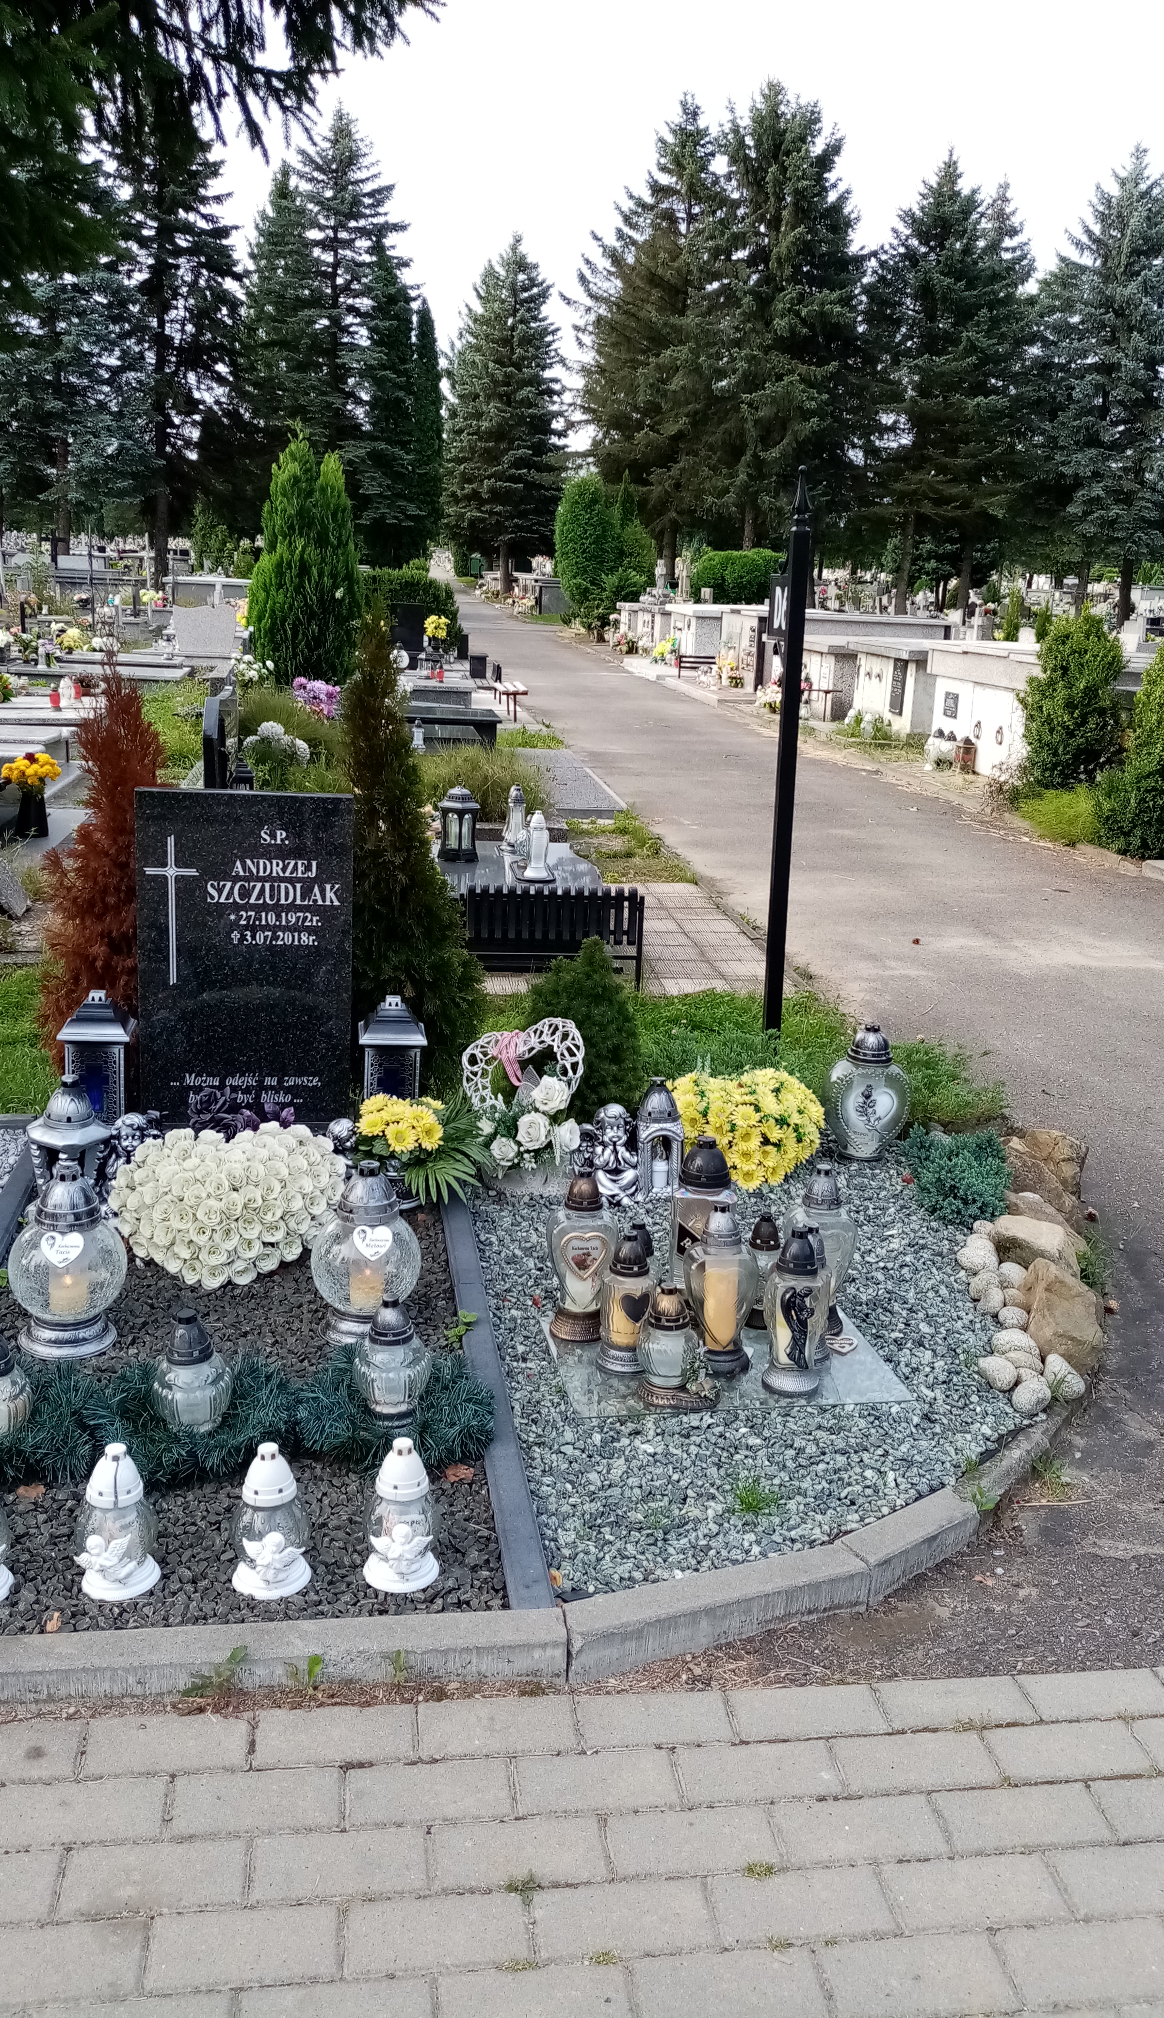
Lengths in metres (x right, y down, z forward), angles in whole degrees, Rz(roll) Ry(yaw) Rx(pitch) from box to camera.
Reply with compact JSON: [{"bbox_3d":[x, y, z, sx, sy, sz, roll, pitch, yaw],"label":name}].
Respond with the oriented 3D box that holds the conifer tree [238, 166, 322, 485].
[{"bbox_3d":[-9.281,-19.466,46.703,3.900,11.910,3.900,0,15,-11],"label":"conifer tree"}]

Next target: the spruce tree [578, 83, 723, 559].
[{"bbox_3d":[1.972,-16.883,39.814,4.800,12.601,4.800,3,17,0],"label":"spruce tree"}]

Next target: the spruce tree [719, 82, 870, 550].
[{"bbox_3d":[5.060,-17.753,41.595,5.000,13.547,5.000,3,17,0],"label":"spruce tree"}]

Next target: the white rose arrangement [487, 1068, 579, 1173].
[{"bbox_3d":[-0.109,0.247,3.367,0.196,0.213,0.147,3,17,0],"label":"white rose arrangement"}]

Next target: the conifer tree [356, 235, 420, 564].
[{"bbox_3d":[-5.608,-17.423,44.373,1.800,9.900,1.800,0,17,-7],"label":"conifer tree"}]

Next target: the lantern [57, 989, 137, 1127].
[{"bbox_3d":[-1.188,0.120,3.738,0.180,0.350,0.180,0,16,-8],"label":"lantern"}]

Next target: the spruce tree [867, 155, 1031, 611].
[{"bbox_3d":[10.308,-17.797,43.371,4.700,12.800,4.700,6,17,11],"label":"spruce tree"}]

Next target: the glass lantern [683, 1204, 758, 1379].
[{"bbox_3d":[0.252,0.499,2.722,0.135,0.320,0.120,4,17,6],"label":"glass lantern"}]

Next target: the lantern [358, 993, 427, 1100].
[{"bbox_3d":[-0.469,0.132,3.746,0.159,0.303,0.159,1,17,-8],"label":"lantern"}]

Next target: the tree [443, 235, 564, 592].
[{"bbox_3d":[-2.701,-20.618,53.000,4.150,11.800,4.150,3,16,0],"label":"tree"}]

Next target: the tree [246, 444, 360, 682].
[{"bbox_3d":[-2.651,-4.207,14.490,1.092,2.356,1.092,3,17,0],"label":"tree"}]

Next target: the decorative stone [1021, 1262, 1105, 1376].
[{"bbox_3d":[0.935,0.576,2.922,0.165,0.160,0.180,8,18,19],"label":"decorative stone"}]

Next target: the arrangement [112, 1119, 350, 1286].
[{"bbox_3d":[-0.727,0.398,3.129,0.470,0.200,0.420,0,16,-8],"label":"arrangement"}]

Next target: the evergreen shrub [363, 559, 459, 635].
[{"bbox_3d":[-2.740,-6.613,24.500,1.600,1.300,1.700,1,16,-5],"label":"evergreen shrub"}]

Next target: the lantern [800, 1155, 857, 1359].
[{"bbox_3d":[0.462,0.463,2.942,0.143,0.349,0.115,5,15,10],"label":"lantern"}]

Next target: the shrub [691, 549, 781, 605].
[{"bbox_3d":[3.584,-9.673,34.635,2.400,1.750,2.200,1,15,-8],"label":"shrub"}]

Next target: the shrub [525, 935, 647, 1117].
[{"bbox_3d":[0.016,0.039,3.850,0.304,0.468,0.304,3,17,0],"label":"shrub"}]

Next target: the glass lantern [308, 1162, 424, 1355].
[{"bbox_3d":[-0.405,0.455,2.870,0.208,0.335,0.208,1,15,-8],"label":"glass lantern"}]

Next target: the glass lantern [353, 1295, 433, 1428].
[{"bbox_3d":[-0.323,0.597,2.594,0.138,0.216,0.138,1,15,-7],"label":"glass lantern"}]

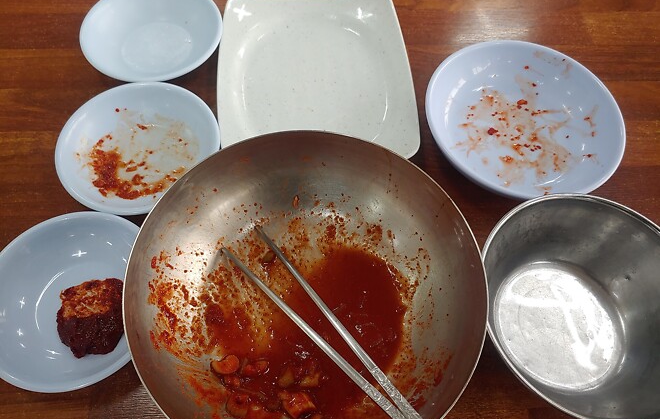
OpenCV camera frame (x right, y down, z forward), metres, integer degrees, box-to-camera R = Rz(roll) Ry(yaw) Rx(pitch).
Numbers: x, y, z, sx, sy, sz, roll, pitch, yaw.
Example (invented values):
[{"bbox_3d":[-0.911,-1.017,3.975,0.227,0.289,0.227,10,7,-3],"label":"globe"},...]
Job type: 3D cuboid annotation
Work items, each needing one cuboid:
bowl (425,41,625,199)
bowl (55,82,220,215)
[{"bbox_3d":[0.159,-0.070,0.408,0.164,0.037,0.164,1,64,-3],"label":"bowl"},{"bbox_3d":[-0.149,-0.045,0.382,0.123,0.028,0.123,1,64,-3],"label":"bowl"}]

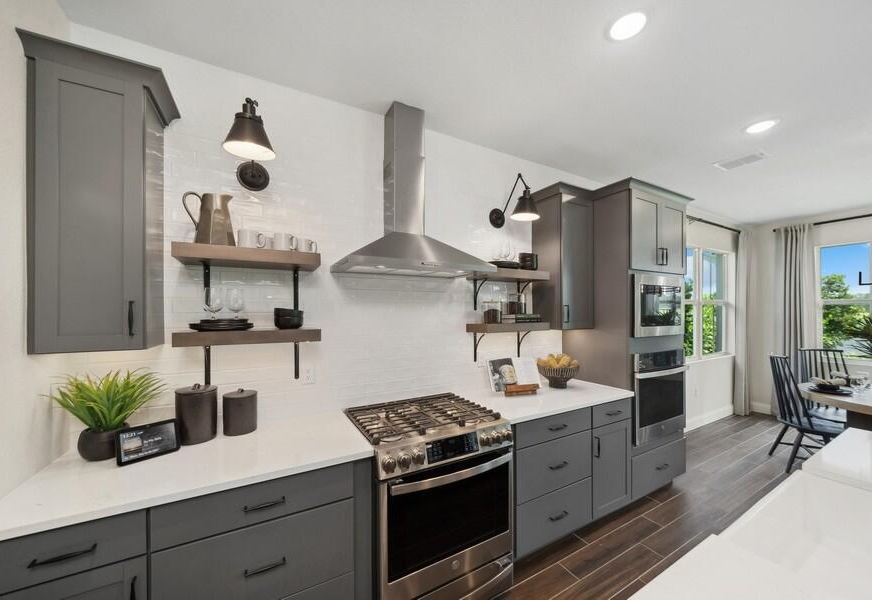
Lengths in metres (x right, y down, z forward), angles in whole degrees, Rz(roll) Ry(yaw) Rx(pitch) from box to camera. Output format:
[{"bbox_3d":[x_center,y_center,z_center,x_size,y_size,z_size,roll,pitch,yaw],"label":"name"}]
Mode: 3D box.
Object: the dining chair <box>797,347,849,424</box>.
[{"bbox_3d":[4.220,1.090,3.070,0.510,1.030,0.570,0,0,7],"label":"dining chair"}]

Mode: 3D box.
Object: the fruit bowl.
[{"bbox_3d":[0.961,0.594,2.362,0.305,0.165,0.305,0,0,0],"label":"fruit bowl"}]

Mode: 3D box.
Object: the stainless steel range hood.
[{"bbox_3d":[-0.138,-0.705,1.830,0.885,1.075,0.540,0,0,-27],"label":"stainless steel range hood"}]

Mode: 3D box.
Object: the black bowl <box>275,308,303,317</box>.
[{"bbox_3d":[-0.771,0.081,1.583,0.140,0.058,0.140,0,0,-27],"label":"black bowl"}]

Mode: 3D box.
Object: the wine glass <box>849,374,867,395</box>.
[{"bbox_3d":[4.002,0.787,2.848,0.085,0.160,0.085,1,-1,-28],"label":"wine glass"}]

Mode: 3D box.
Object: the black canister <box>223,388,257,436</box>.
[{"bbox_3d":[-0.990,0.555,1.519,0.147,0.210,0.147,1,-1,-28],"label":"black canister"}]

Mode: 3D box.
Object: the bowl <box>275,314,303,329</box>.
[{"bbox_3d":[-0.771,0.119,1.582,0.140,0.060,0.140,0,0,-27],"label":"bowl"}]

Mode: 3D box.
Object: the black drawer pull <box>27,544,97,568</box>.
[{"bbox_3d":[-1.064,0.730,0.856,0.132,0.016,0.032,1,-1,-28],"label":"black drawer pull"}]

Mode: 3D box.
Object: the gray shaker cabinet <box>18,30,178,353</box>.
[{"bbox_3d":[-1.392,-0.369,1.302,0.385,1.165,0.335,0,0,-27],"label":"gray shaker cabinet"}]

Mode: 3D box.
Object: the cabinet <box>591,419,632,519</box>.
[{"bbox_3d":[1.119,1.205,2.418,0.452,0.622,0.626,1,-1,-28],"label":"cabinet"}]

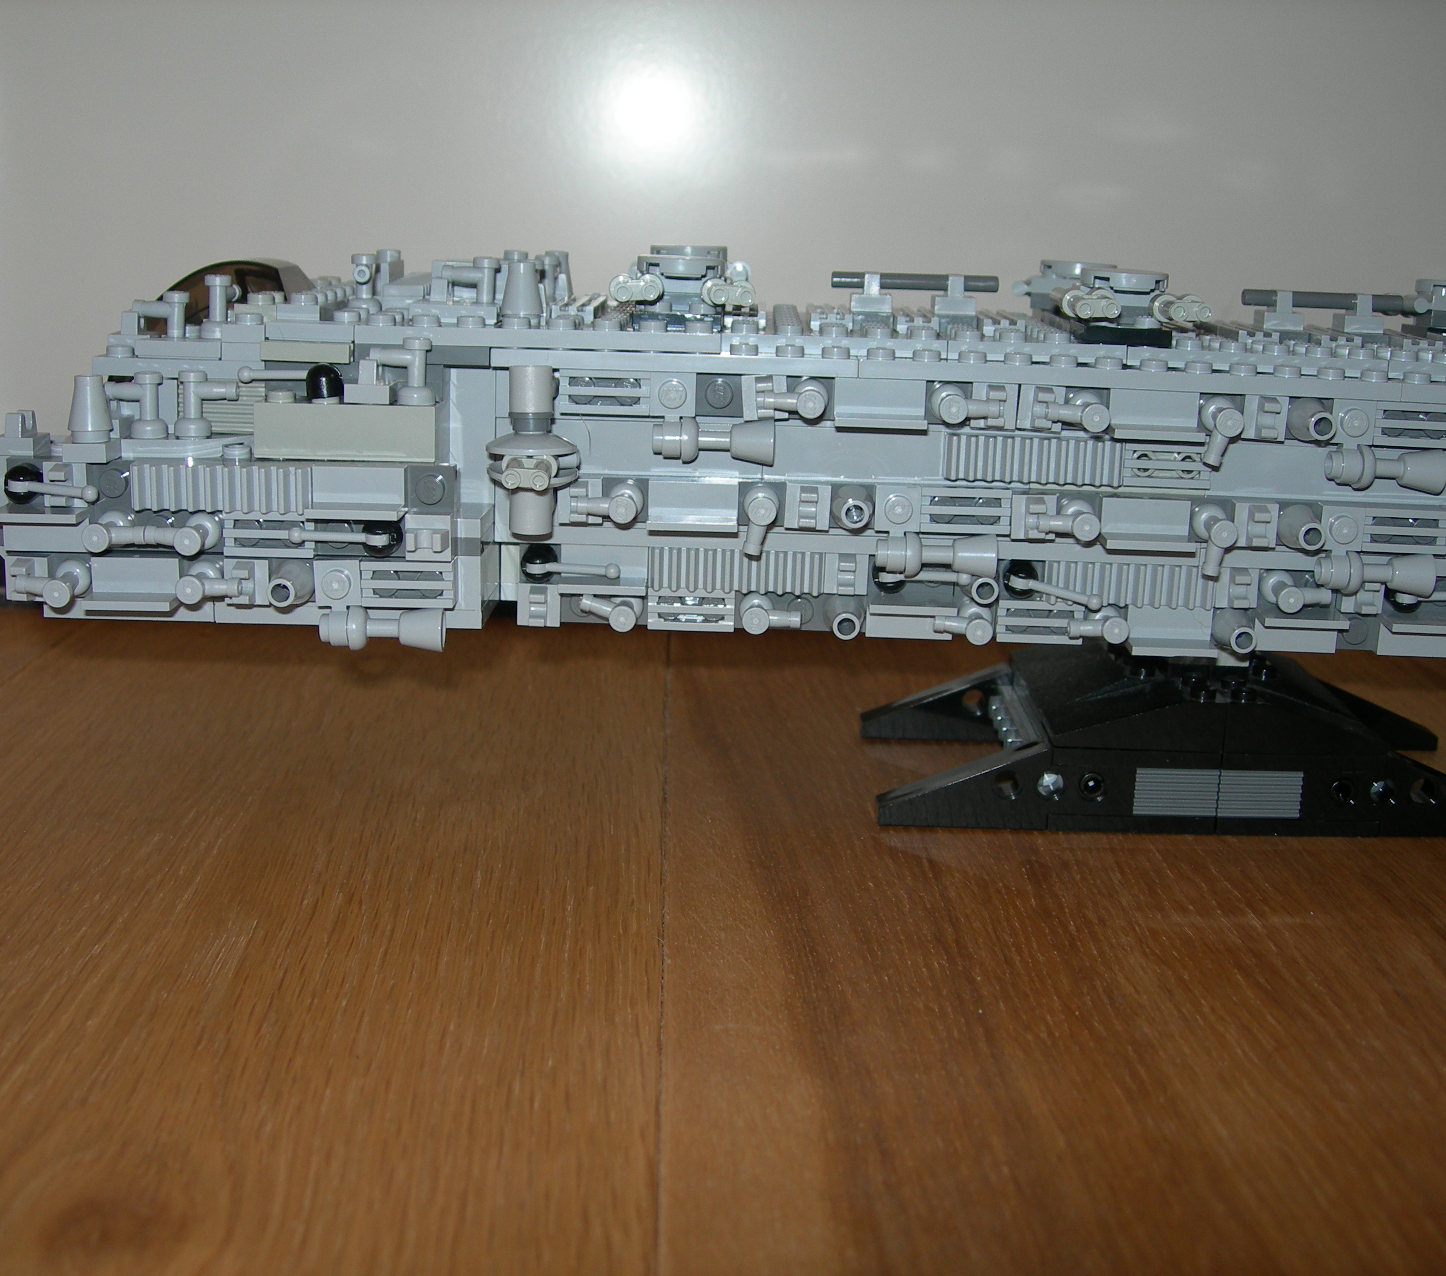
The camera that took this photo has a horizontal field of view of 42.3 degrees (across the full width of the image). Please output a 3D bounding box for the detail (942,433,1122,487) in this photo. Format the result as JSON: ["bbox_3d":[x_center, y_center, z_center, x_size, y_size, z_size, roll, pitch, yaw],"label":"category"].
[{"bbox_3d":[0.054,-0.031,0.326,0.032,0.008,0.006,2,14,0],"label":"detail"}]

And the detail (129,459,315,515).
[{"bbox_3d":[-0.086,-0.026,0.320,0.032,0.008,0.006,2,14,0],"label":"detail"}]

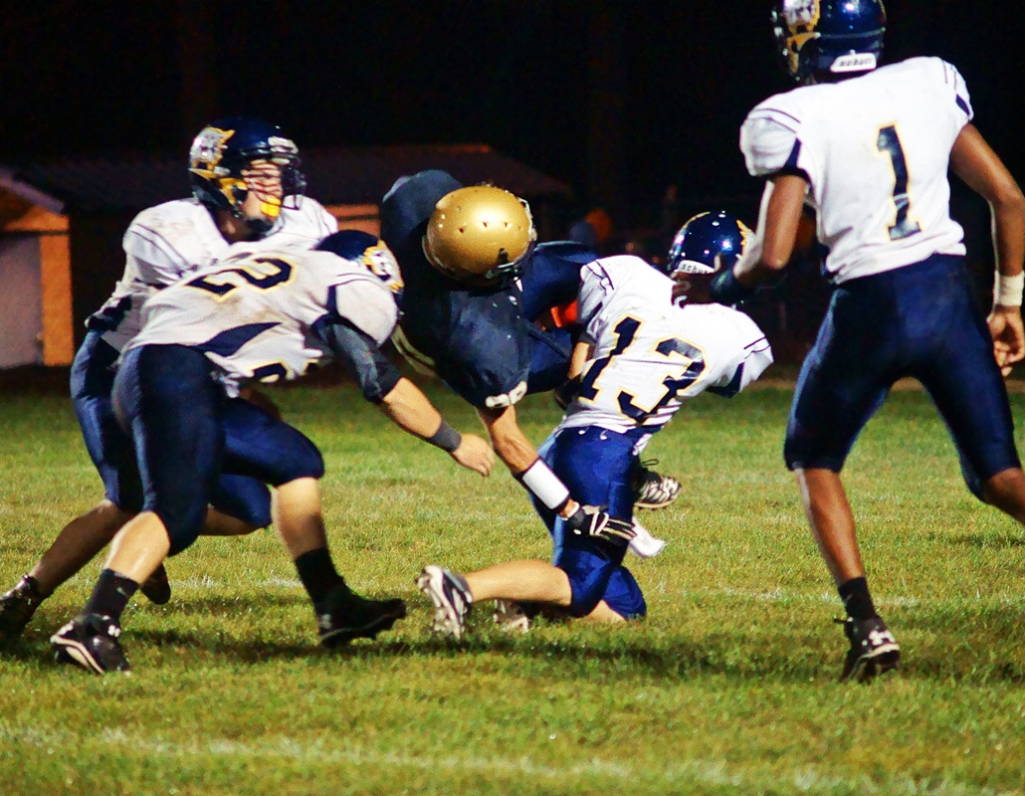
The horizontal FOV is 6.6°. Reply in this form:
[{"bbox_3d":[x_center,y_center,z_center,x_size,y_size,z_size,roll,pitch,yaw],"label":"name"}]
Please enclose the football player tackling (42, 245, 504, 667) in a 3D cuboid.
[{"bbox_3d":[-0.606,0.136,22.500,1.100,1.110,0.680,-1,1,-7],"label":"football player tackling"}]

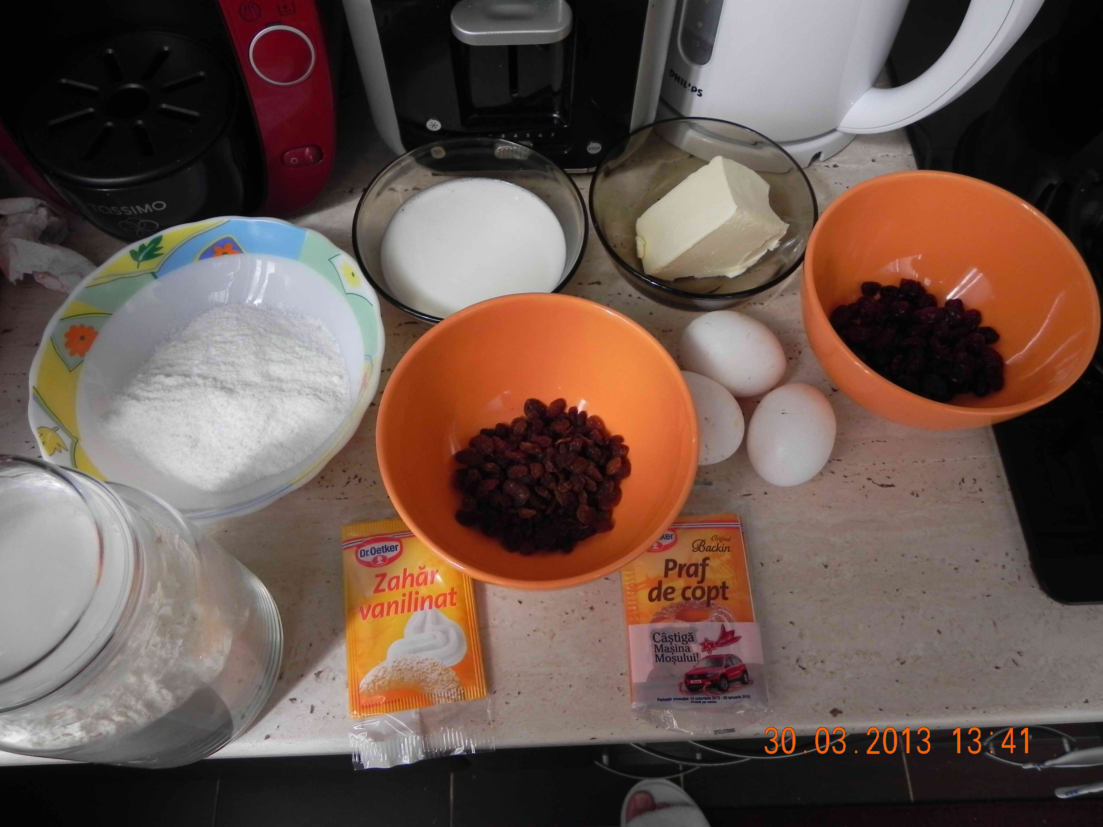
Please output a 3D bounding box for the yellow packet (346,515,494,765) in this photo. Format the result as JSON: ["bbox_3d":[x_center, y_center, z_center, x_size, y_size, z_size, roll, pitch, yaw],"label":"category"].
[{"bbox_3d":[-0.067,0.106,0.402,0.065,0.009,0.116,-7,65,-5],"label":"yellow packet"}]

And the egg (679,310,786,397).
[{"bbox_3d":[0.099,-0.032,0.453,0.058,0.045,0.045,28,67,11],"label":"egg"}]

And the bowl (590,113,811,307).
[{"bbox_3d":[0.084,-0.108,0.486,0.126,0.048,0.126,1,65,-1],"label":"bowl"}]

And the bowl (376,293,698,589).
[{"bbox_3d":[-0.007,0.022,0.408,0.145,0.073,0.145,1,65,-1],"label":"bowl"}]

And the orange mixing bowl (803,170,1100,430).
[{"bbox_3d":[0.200,-0.050,0.449,0.145,0.073,0.145,1,65,-1],"label":"orange mixing bowl"}]

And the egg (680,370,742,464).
[{"bbox_3d":[0.073,0.002,0.435,0.058,0.045,0.045,31,68,12],"label":"egg"}]

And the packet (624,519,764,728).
[{"bbox_3d":[0.068,0.102,0.408,0.064,0.009,0.106,-1,65,-2],"label":"packet"}]

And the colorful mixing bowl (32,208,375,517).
[{"bbox_3d":[-0.165,-0.015,0.428,0.167,0.062,0.167,1,65,-1],"label":"colorful mixing bowl"}]

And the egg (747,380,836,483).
[{"bbox_3d":[0.126,0.011,0.433,0.045,0.045,0.058,16,65,6],"label":"egg"}]

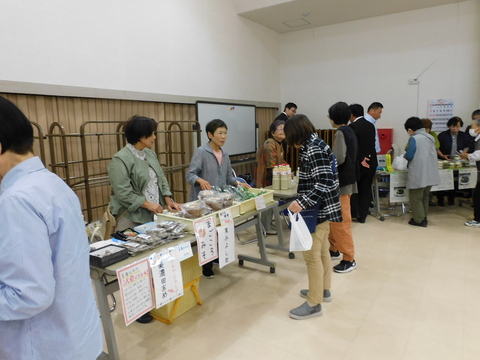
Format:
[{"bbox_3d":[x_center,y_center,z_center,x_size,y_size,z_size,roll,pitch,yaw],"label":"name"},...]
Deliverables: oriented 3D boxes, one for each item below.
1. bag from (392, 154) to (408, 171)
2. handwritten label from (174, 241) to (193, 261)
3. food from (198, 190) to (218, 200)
[{"bbox_3d":[2.443,-0.265,5.050,0.240,0.240,0.200,0,10,0],"label":"bag"},{"bbox_3d":[-0.357,0.447,2.083,0.010,0.115,0.145,-4,6,36],"label":"handwritten label"},{"bbox_3d":[-0.265,0.175,2.781,0.140,0.110,0.150,7,12,35],"label":"food"}]

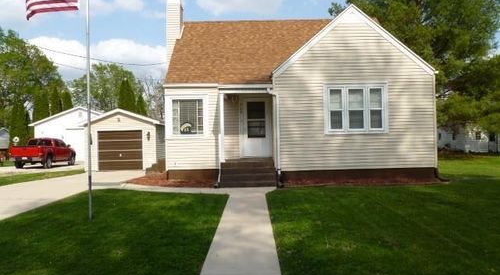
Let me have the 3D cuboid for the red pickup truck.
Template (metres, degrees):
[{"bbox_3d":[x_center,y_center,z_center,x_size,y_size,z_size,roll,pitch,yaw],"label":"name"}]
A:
[{"bbox_3d":[-13.334,1.021,26.690,2.000,1.900,5.600,-1,-1,0],"label":"red pickup truck"}]

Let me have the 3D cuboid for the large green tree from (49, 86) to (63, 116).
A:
[{"bbox_3d":[-21.086,-1.529,44.041,1.900,7.900,1.900,-1,-1,0],"label":"large green tree"}]

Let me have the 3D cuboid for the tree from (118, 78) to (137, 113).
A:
[{"bbox_3d":[-13.369,-2.067,44.049,2.300,8.700,2.300,-1,-1,0],"label":"tree"}]

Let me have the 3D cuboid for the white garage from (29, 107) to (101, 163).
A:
[{"bbox_3d":[-13.553,-0.055,36.211,8.000,4.400,8.600,-1,-1,0],"label":"white garage"}]

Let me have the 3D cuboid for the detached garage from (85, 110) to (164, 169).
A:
[{"bbox_3d":[-6.748,0.178,24.003,4.100,3.250,6.400,-1,-1,0],"label":"detached garage"}]

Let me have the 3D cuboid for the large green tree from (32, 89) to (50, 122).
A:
[{"bbox_3d":[-22.663,-1.500,44.041,2.100,7.900,2.100,-1,-1,0],"label":"large green tree"}]

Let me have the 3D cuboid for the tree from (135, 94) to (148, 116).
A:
[{"bbox_3d":[-11.777,-1.296,44.034,1.700,7.100,1.700,-1,-1,0],"label":"tree"}]

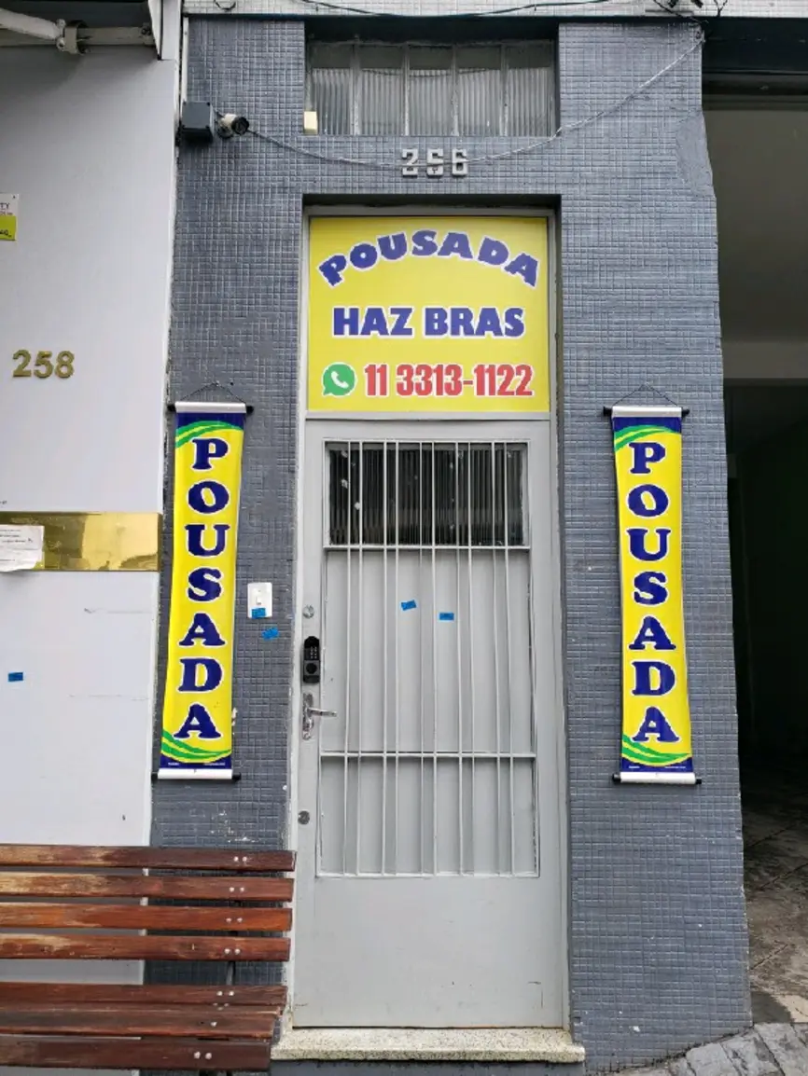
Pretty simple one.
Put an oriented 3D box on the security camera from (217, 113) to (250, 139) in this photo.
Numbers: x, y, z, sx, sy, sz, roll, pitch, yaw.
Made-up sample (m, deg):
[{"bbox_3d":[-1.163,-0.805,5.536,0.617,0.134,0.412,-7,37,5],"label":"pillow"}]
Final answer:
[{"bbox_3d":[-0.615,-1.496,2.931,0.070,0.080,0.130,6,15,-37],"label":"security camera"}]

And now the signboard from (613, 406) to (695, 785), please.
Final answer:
[{"bbox_3d":[0.853,0.178,2.772,0.265,1.297,0.040,0,-7,0],"label":"signboard"}]

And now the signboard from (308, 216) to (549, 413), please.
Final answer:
[{"bbox_3d":[0.090,-0.840,3.015,0.895,0.762,0.020,0,-7,0],"label":"signboard"}]

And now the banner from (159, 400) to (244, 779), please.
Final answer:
[{"bbox_3d":[-0.688,0.165,2.777,0.265,1.295,0.040,0,-7,0],"label":"banner"}]

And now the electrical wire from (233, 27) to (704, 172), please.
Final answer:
[{"bbox_3d":[0.261,-1.633,3.001,1.724,0.589,0.040,0,-7,0],"label":"electrical wire"}]

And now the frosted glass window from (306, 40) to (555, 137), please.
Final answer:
[{"bbox_3d":[0.107,-1.719,3.128,0.940,0.434,0.050,0,-7,0],"label":"frosted glass window"}]

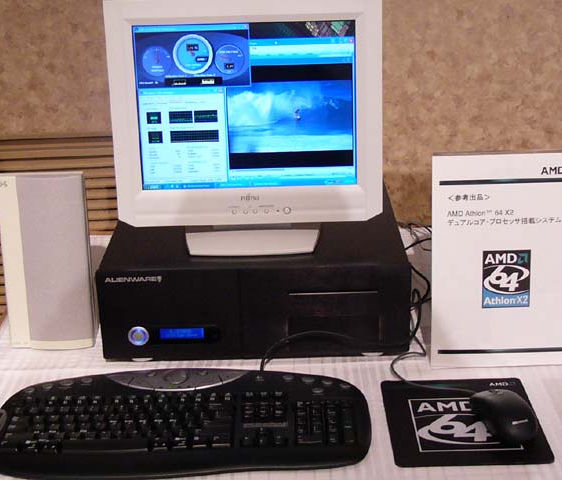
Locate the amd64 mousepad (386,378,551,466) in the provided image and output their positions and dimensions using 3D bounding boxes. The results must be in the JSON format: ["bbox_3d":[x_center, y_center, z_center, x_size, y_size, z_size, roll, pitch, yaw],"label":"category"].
[{"bbox_3d":[0.229,0.225,1.146,0.186,0.004,0.202,-1,20,2],"label":"amd64 mousepad"}]

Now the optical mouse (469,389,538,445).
[{"bbox_3d":[0.281,0.208,1.133,0.063,0.036,0.116,-8,21,-16],"label":"optical mouse"}]

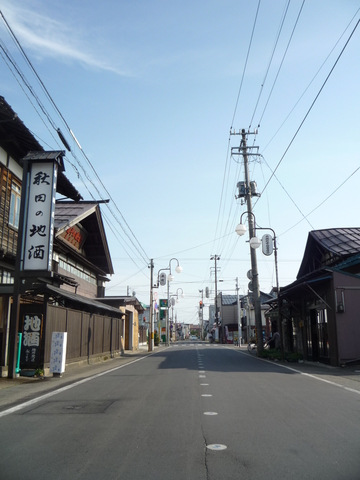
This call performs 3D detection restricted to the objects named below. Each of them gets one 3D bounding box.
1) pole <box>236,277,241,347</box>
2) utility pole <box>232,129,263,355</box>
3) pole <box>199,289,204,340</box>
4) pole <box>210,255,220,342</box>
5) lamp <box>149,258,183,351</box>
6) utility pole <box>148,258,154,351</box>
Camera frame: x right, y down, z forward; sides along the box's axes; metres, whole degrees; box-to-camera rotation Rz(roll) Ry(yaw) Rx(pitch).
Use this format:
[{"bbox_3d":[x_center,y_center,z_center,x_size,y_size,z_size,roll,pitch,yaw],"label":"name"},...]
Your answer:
[{"bbox_3d":[6.421,7.777,45.511,0.360,7.600,0.320,0,-13,2],"label":"pole"},{"bbox_3d":[4.130,-0.242,25.171,1.800,14.000,0.650,0,-13,2],"label":"utility pole"},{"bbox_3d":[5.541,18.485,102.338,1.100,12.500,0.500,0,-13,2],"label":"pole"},{"bbox_3d":[6.150,9.810,69.913,1.750,14.700,0.550,0,-13,2],"label":"pole"},{"bbox_3d":[-1.075,4.866,31.788,2.500,7.050,0.500,0,-13,2],"label":"lamp"},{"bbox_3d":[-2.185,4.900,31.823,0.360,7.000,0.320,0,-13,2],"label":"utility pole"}]

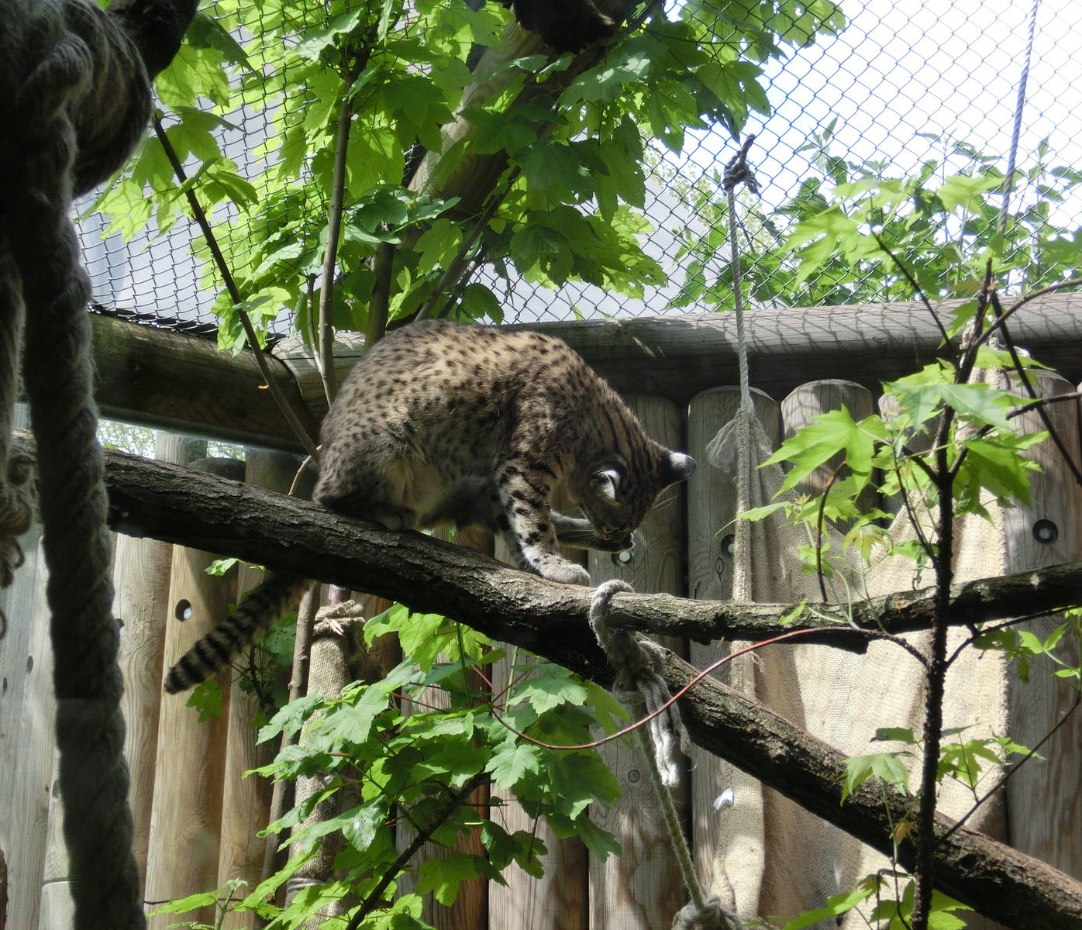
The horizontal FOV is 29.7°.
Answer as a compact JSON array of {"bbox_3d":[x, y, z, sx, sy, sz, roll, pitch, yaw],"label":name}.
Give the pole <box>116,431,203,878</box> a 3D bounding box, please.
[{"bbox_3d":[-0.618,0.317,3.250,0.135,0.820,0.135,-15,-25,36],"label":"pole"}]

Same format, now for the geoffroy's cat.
[{"bbox_3d":[-0.121,0.045,2.220,0.570,0.400,0.190,-1,-19,6],"label":"geoffroy's cat"}]

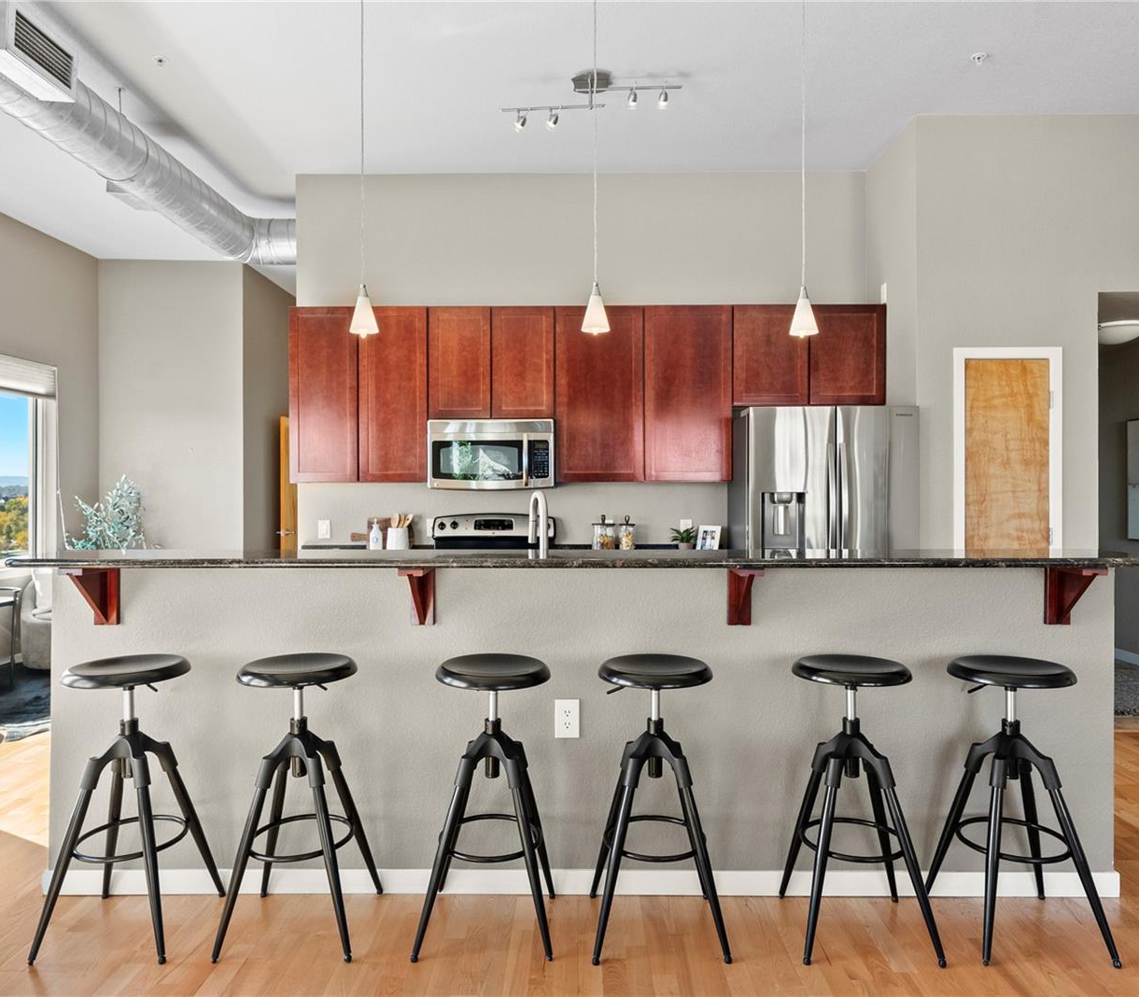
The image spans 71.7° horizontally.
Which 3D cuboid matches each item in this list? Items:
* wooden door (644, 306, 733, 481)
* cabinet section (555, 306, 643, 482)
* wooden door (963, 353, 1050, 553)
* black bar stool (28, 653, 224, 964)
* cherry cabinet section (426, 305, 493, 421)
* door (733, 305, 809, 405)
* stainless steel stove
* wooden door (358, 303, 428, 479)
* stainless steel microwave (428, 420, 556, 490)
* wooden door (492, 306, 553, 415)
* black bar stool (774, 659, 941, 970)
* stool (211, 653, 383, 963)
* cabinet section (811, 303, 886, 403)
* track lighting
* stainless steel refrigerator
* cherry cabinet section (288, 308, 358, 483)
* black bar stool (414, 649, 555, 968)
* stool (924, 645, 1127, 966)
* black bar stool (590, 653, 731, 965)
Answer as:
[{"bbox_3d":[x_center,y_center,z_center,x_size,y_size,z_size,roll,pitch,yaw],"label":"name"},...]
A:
[{"bbox_3d":[0.717,-0.632,4.753,0.528,1.054,0.025,0,0,1],"label":"wooden door"},{"bbox_3d":[0.182,-0.628,4.745,0.525,1.050,0.025,0,0,0],"label":"cabinet section"},{"bbox_3d":[2.389,0.250,4.320,0.463,2.020,0.042,0,0,1],"label":"wooden door"},{"bbox_3d":[-1.302,0.888,2.349,0.383,0.782,0.383,0,0,0],"label":"black bar stool"},{"bbox_3d":[-0.657,-0.813,4.748,0.370,0.672,0.025,0,0,0],"label":"cherry cabinet section"},{"bbox_3d":[1.210,-0.855,4.720,0.450,0.588,0.022,0,0,1],"label":"door"},{"bbox_3d":[-0.466,0.690,4.710,0.760,1.180,0.680,0,0,0],"label":"stainless steel stove"},{"bbox_3d":[-1.066,-0.628,4.772,0.411,1.060,0.025,0,0,1],"label":"wooden door"},{"bbox_3d":[-0.467,-0.261,4.885,0.754,0.418,0.390,0,0,1],"label":"stainless steel microwave"},{"bbox_3d":[-0.275,-0.816,4.740,0.376,0.662,0.022,0,0,1],"label":"wooden door"},{"bbox_3d":[0.844,0.882,2.335,0.385,0.780,0.385,0,0,3],"label":"black bar stool"},{"bbox_3d":[-0.795,0.888,2.353,0.383,0.782,0.383,0,0,0],"label":"stool"},{"bbox_3d":[1.675,-0.862,4.747,0.449,0.606,0.025,0,0,1],"label":"cabinet section"},{"bbox_3d":[0.098,-1.990,3.945,0.880,0.180,0.260,0,0,4],"label":"track lighting"},{"bbox_3d":[1.416,0.385,4.510,0.910,1.775,0.760,0,0,1],"label":"stainless steel refrigerator"},{"bbox_3d":[-1.474,-0.620,4.752,0.408,1.055,0.025,0,0,0],"label":"cherry cabinet section"},{"bbox_3d":[-0.233,0.882,2.345,0.385,0.780,0.385,0,0,1],"label":"black bar stool"},{"bbox_3d":[1.323,0.888,2.340,0.383,0.782,0.383,0,0,0],"label":"stool"},{"bbox_3d":[0.256,0.888,2.347,0.383,0.782,0.383,0,0,0],"label":"black bar stool"}]

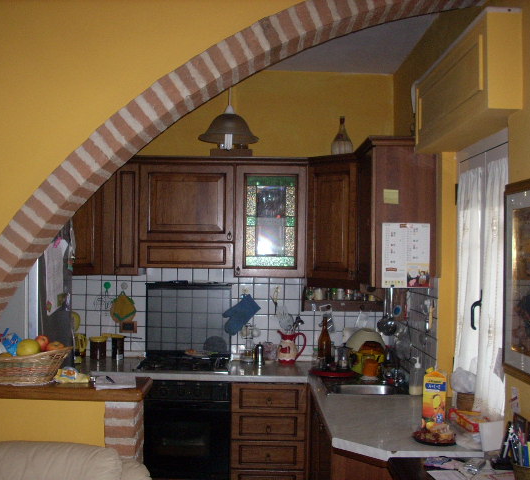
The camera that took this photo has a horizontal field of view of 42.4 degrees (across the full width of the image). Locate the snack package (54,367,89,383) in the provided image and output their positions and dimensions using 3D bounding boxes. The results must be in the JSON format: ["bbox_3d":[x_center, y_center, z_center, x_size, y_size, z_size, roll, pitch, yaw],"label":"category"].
[{"bbox_3d":[-0.870,0.602,3.078,0.157,0.062,0.100,1,-1,0],"label":"snack package"}]

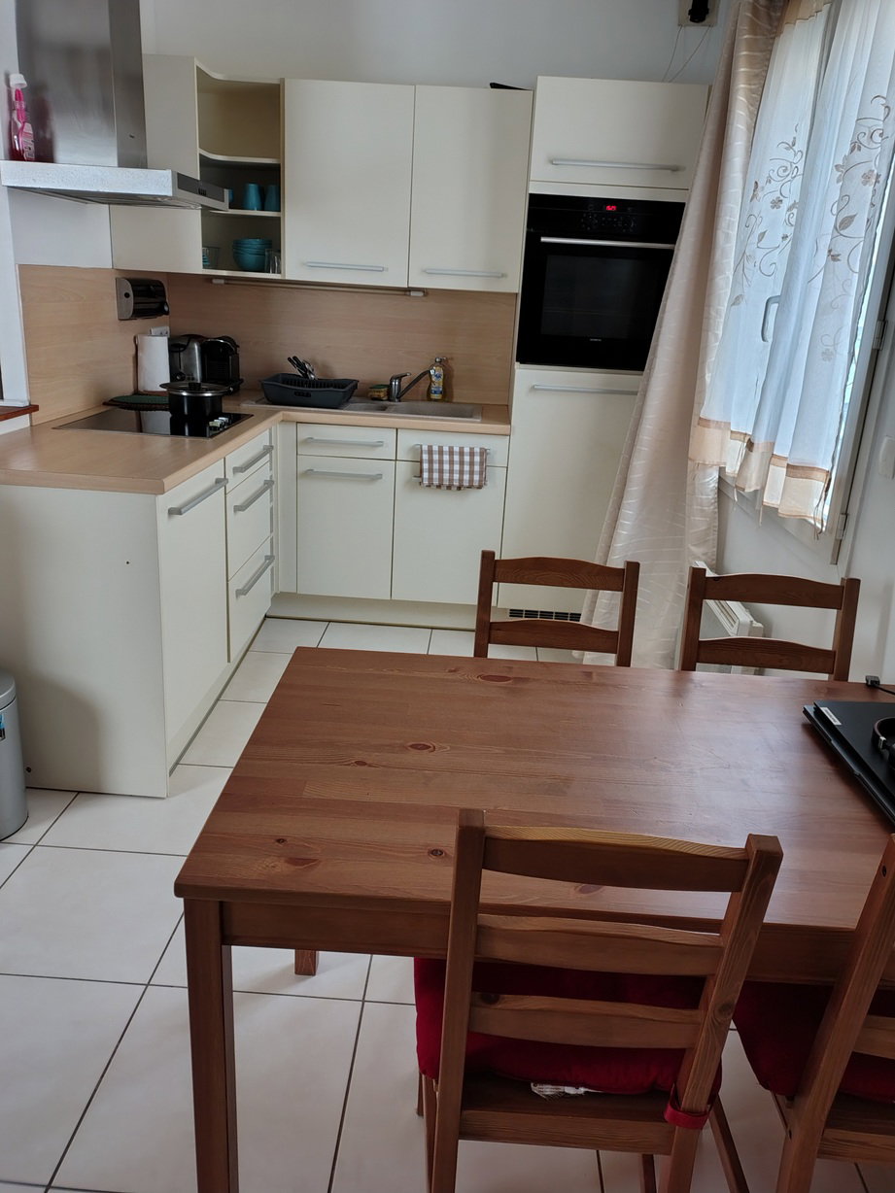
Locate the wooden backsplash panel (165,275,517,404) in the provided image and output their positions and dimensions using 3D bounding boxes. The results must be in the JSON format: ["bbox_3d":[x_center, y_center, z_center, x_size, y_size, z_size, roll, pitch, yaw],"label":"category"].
[{"bbox_3d":[-0.486,-1.174,3.941,1.561,0.507,0.020,4,19,1],"label":"wooden backsplash panel"}]

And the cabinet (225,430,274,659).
[{"bbox_3d":[-1.010,-0.226,3.147,0.591,0.729,0.579,4,19,1],"label":"cabinet"}]

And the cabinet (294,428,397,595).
[{"bbox_3d":[-0.410,-0.437,3.849,0.403,0.729,0.570,4,19,1],"label":"cabinet"}]

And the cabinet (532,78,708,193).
[{"bbox_3d":[0.620,-1.735,3.352,0.597,0.359,0.570,4,19,1],"label":"cabinet"}]

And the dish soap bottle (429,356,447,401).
[{"bbox_3d":[-0.051,-0.990,3.932,0.076,0.204,0.050,4,19,1],"label":"dish soap bottle"}]

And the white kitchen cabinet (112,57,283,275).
[{"bbox_3d":[-0.940,-1.671,3.455,0.606,0.720,0.621,4,19,1],"label":"white kitchen cabinet"}]

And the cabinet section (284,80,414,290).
[{"bbox_3d":[-0.386,-1.665,3.540,0.505,0.720,0.360,4,19,1],"label":"cabinet section"}]

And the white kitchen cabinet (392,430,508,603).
[{"bbox_3d":[0.018,-0.409,3.839,0.449,0.729,0.570,4,19,1],"label":"white kitchen cabinet"}]

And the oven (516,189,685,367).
[{"bbox_3d":[0.594,-1.260,3.504,0.595,0.601,0.555,4,19,1],"label":"oven"}]

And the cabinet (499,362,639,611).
[{"bbox_3d":[0.549,-0.497,3.784,0.597,0.989,0.570,4,19,1],"label":"cabinet"}]

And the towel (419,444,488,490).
[{"bbox_3d":[0.022,-0.518,3.462,0.269,0.174,0.050,4,19,1],"label":"towel"}]

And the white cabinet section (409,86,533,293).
[{"bbox_3d":[0.089,-1.636,3.532,0.450,0.720,0.360,4,19,1],"label":"white cabinet section"}]

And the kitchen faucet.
[{"bbox_3d":[-0.153,-0.944,3.871,0.230,0.153,0.055,12,21,24],"label":"kitchen faucet"}]

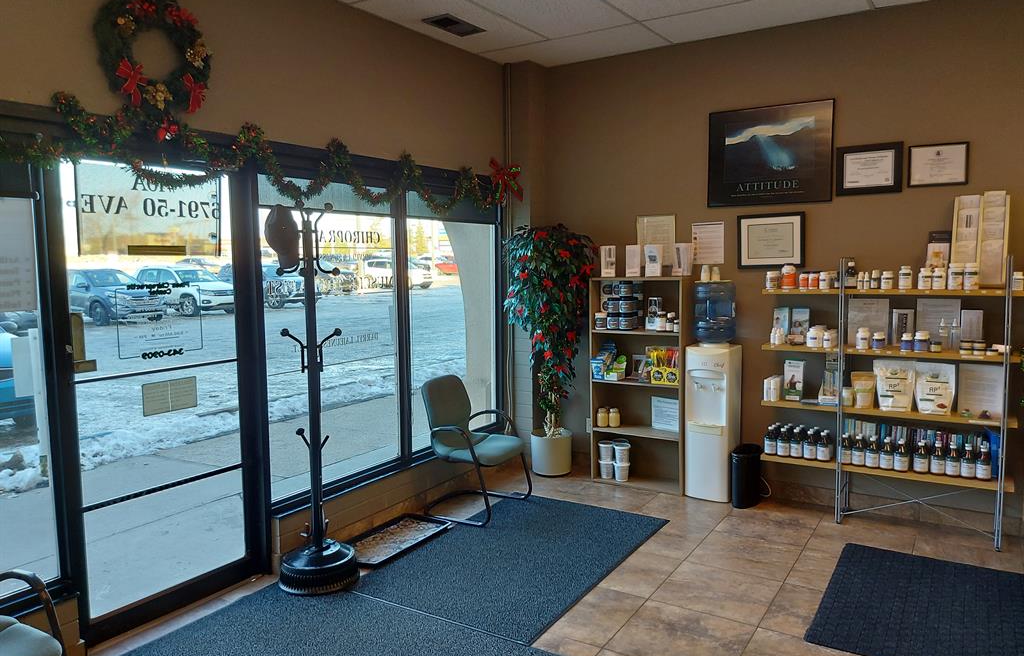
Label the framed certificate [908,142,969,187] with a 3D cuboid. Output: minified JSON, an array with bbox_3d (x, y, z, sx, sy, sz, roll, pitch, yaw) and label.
[{"bbox_3d":[2.454,-0.939,4.090,0.298,0.237,0.020,3,7,33],"label":"framed certificate"}]

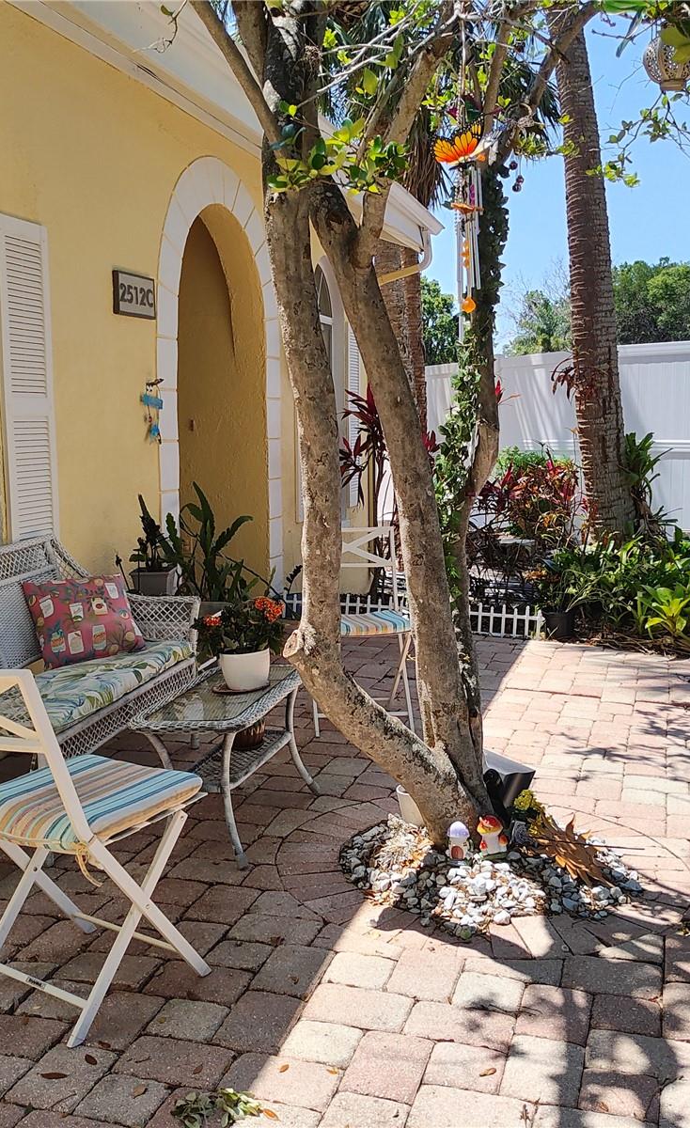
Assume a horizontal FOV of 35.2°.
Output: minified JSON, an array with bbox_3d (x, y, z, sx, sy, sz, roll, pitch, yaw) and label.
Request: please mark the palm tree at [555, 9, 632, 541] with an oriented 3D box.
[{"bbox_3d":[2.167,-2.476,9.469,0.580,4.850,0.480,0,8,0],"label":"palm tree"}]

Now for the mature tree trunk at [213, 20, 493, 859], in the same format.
[{"bbox_3d":[0.019,-0.361,3.423,0.775,2.475,0.517,0,8,0],"label":"mature tree trunk"}]

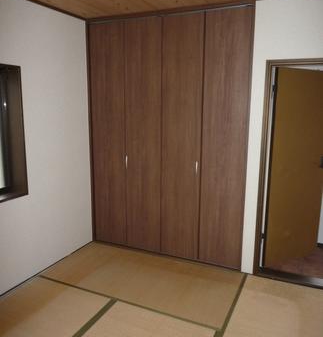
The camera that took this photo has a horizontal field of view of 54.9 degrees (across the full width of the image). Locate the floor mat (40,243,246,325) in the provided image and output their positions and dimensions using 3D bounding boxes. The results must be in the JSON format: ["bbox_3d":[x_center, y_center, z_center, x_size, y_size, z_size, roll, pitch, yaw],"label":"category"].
[{"bbox_3d":[-0.182,1.020,2.955,1.750,0.030,0.855,5,12,24],"label":"floor mat"}]

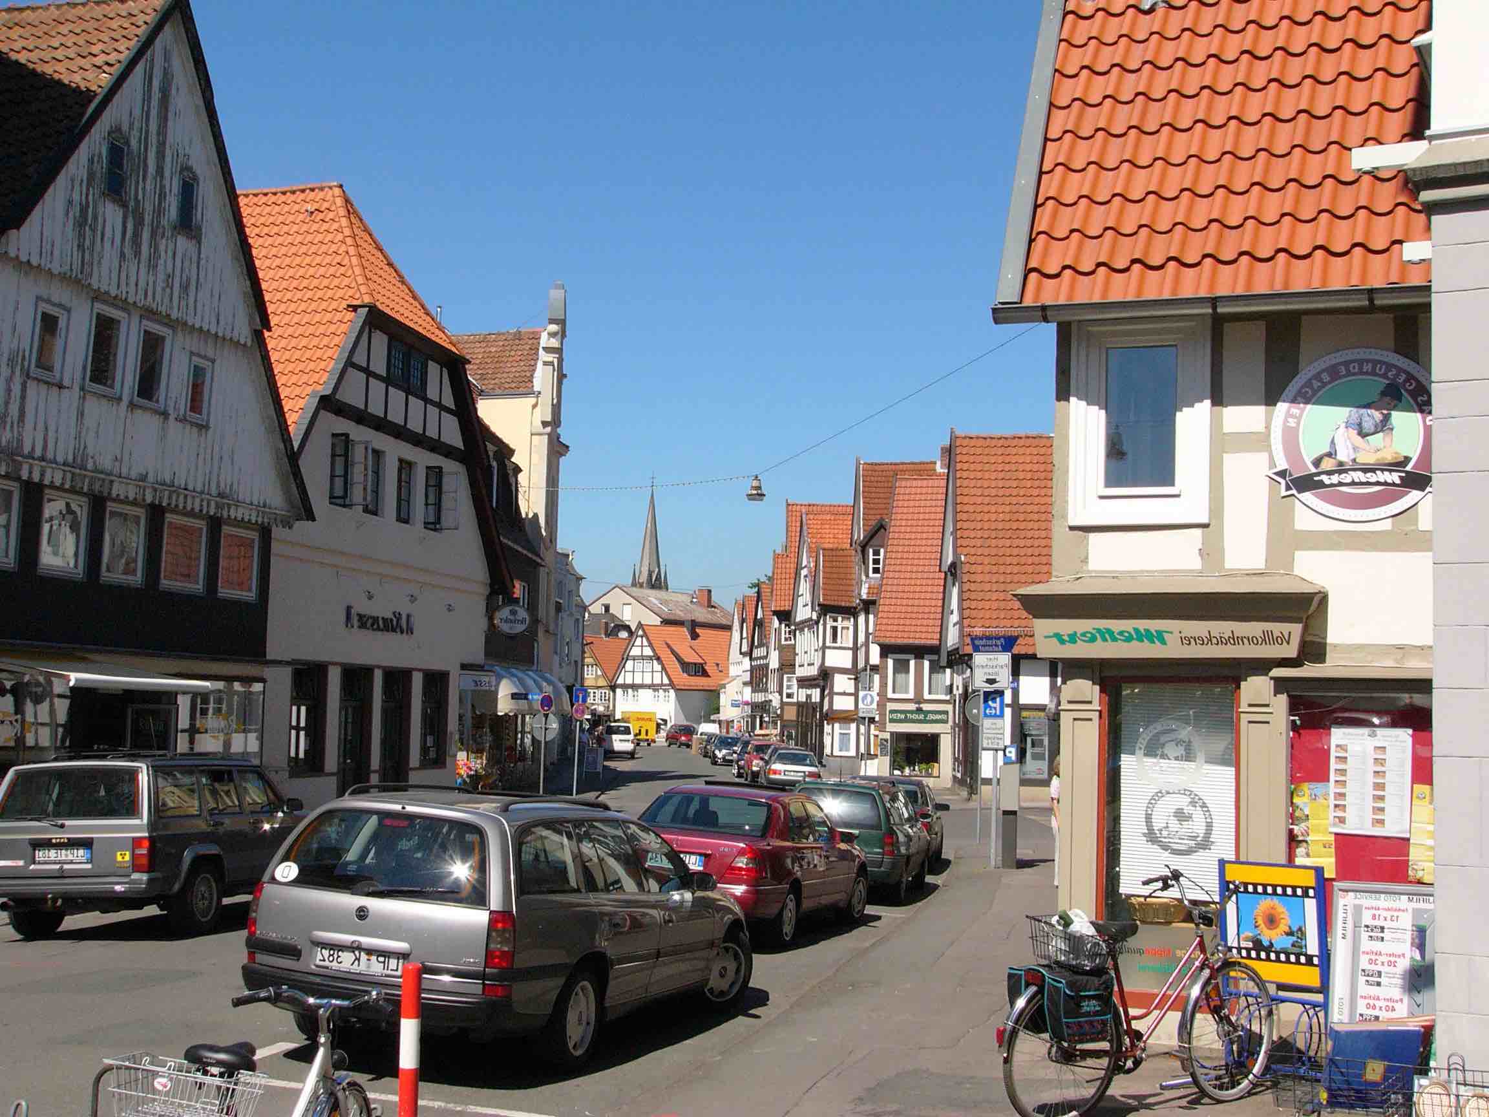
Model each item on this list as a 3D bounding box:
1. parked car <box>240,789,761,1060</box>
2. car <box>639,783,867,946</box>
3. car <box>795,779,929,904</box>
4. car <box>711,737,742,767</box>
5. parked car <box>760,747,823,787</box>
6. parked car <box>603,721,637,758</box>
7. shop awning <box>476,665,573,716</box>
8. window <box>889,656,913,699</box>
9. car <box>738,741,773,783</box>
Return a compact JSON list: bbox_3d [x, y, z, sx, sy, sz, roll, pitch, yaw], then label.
[{"bbox_3d":[-1.299,2.257,11.862,1.770,1.520,4.740,1,-6,17],"label":"parked car"},{"bbox_3d":[0.033,3.010,18.457,1.720,1.430,4.490,1,-6,17],"label":"car"},{"bbox_3d":[1.446,3.719,24.452,1.700,1.520,4.280,1,-5,10],"label":"car"},{"bbox_3d":[-0.792,9.379,90.000,1.690,1.420,4.200,2,-5,-4],"label":"car"},{"bbox_3d":[1.479,6.516,56.000,1.700,1.400,4.400,1,-5,2],"label":"parked car"},{"bbox_3d":[-7.100,10.447,106.000,1.840,1.940,4.750,2,-5,-4],"label":"parked car"},{"bbox_3d":[-5.000,3.134,43.250,0.850,1.080,6.500,1,-5,4],"label":"shop awning"},{"bbox_3d":[4.804,3.657,57.000,0.760,1.330,0.150,1,-5,8],"label":"window"},{"bbox_3d":[0.864,7.366,67.000,1.680,1.420,4.100,2,-5,-3],"label":"car"}]

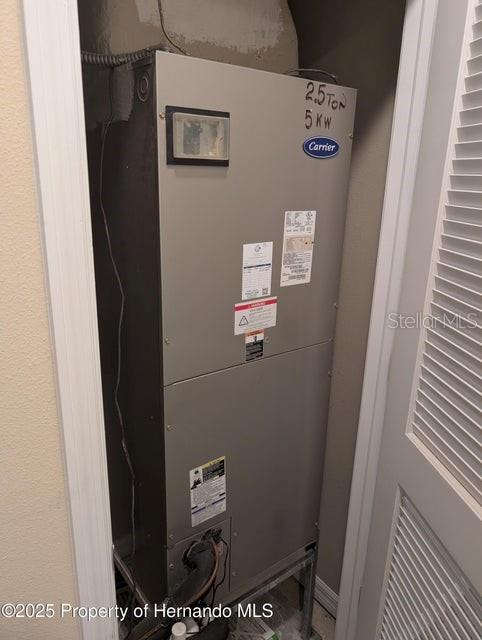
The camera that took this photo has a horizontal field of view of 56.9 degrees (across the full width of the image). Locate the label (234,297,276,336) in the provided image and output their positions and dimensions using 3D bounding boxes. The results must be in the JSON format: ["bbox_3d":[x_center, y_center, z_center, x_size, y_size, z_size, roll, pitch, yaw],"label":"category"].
[{"bbox_3d":[0.037,-0.010,1.062,0.127,0.075,0.003,-11,21,-35],"label":"label"}]

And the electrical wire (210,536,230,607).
[{"bbox_3d":[-0.055,0.661,1.173,0.048,0.226,0.030,-11,21,-35],"label":"electrical wire"}]

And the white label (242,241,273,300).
[{"bbox_3d":[0.039,-0.113,1.029,0.086,0.128,0.003,-11,21,-35],"label":"white label"}]

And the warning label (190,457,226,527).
[{"bbox_3d":[-0.080,0.433,1.117,0.103,0.167,0.003,-11,21,-35],"label":"warning label"}]

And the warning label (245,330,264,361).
[{"bbox_3d":[0.035,0.061,1.083,0.055,0.071,0.003,-11,21,-35],"label":"warning label"}]

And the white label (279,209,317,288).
[{"bbox_3d":[0.141,-0.173,1.088,0.101,0.179,0.003,-11,21,-35],"label":"white label"}]

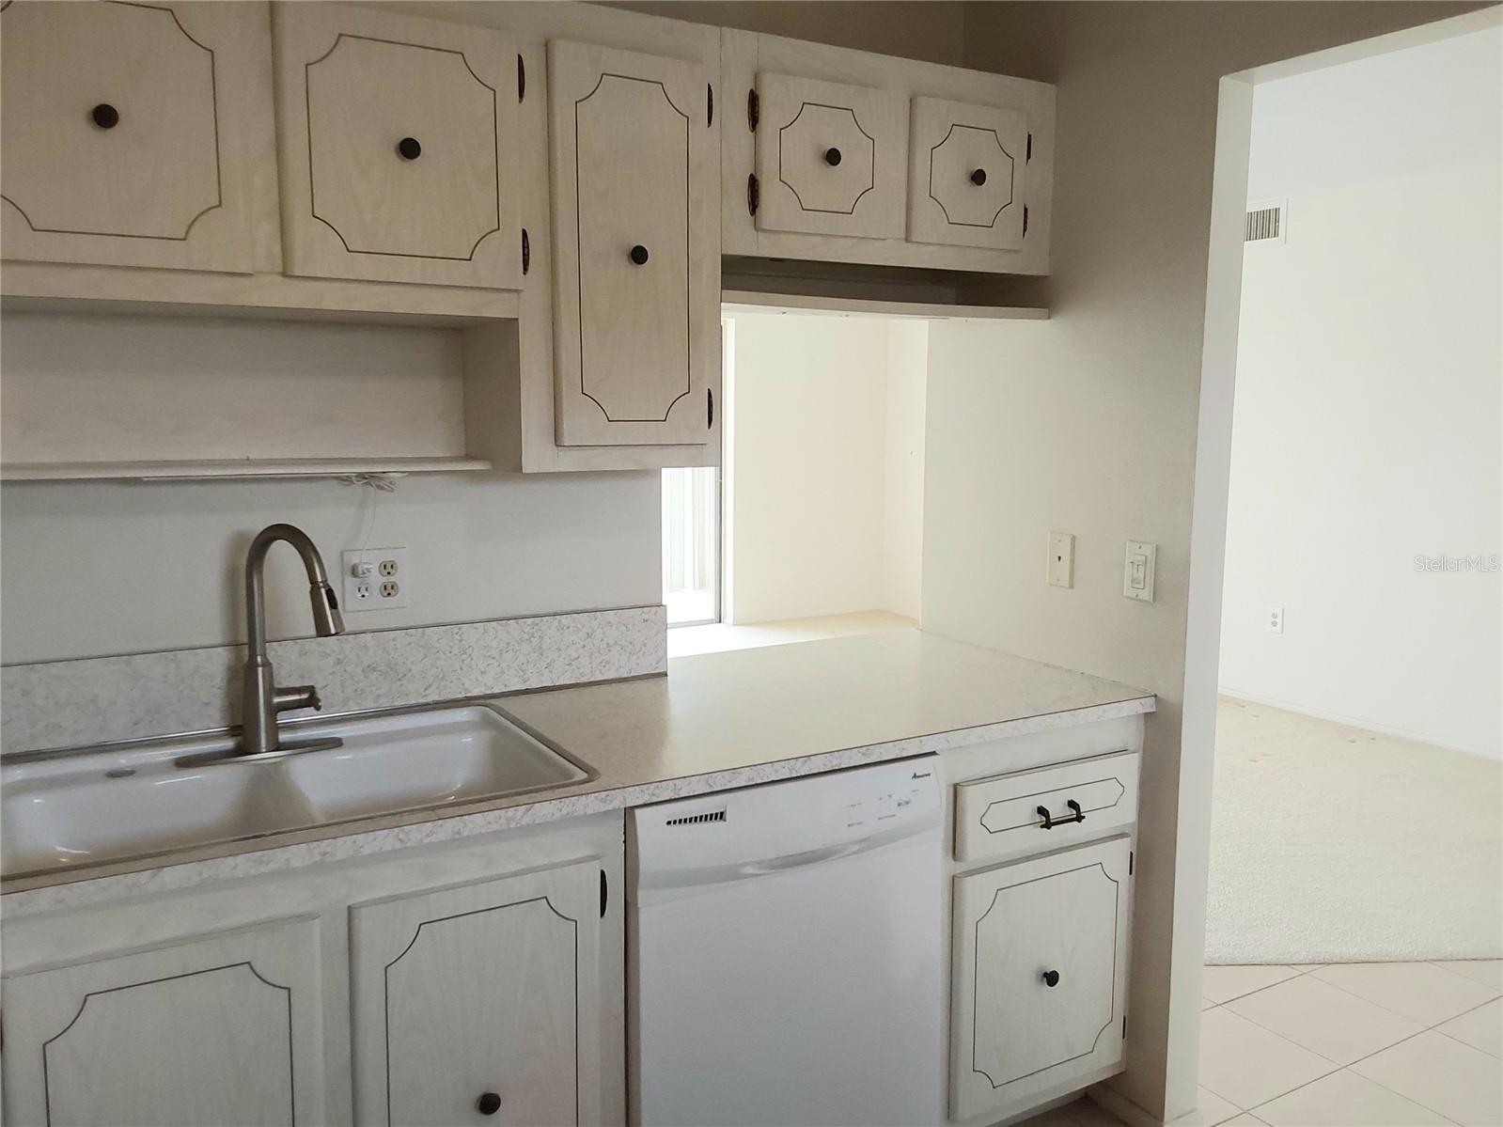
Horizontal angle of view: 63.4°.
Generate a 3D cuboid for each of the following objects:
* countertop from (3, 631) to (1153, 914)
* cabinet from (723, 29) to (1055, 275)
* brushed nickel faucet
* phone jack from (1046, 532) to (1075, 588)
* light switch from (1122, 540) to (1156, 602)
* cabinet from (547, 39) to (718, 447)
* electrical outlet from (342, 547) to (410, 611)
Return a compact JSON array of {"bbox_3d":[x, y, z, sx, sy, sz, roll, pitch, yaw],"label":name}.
[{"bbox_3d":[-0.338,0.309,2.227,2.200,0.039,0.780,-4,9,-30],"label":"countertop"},{"bbox_3d":[0.221,-0.801,2.511,0.800,0.400,0.320,-4,9,-30],"label":"cabinet"},{"bbox_3d":[-0.725,0.125,1.960,0.260,0.390,0.125,7,10,40],"label":"brushed nickel faucet"},{"bbox_3d":[0.669,-0.006,2.632,0.012,0.115,0.072,-4,9,-30],"label":"phone jack"},{"bbox_3d":[0.781,0.017,2.442,0.012,0.115,0.073,-4,9,-30],"label":"light switch"},{"bbox_3d":[-0.286,-0.565,2.241,0.345,0.725,0.320,-4,9,-30],"label":"cabinet"},{"bbox_3d":[-0.700,0.031,2.264,0.116,0.114,0.010,-4,9,-30],"label":"electrical outlet"}]

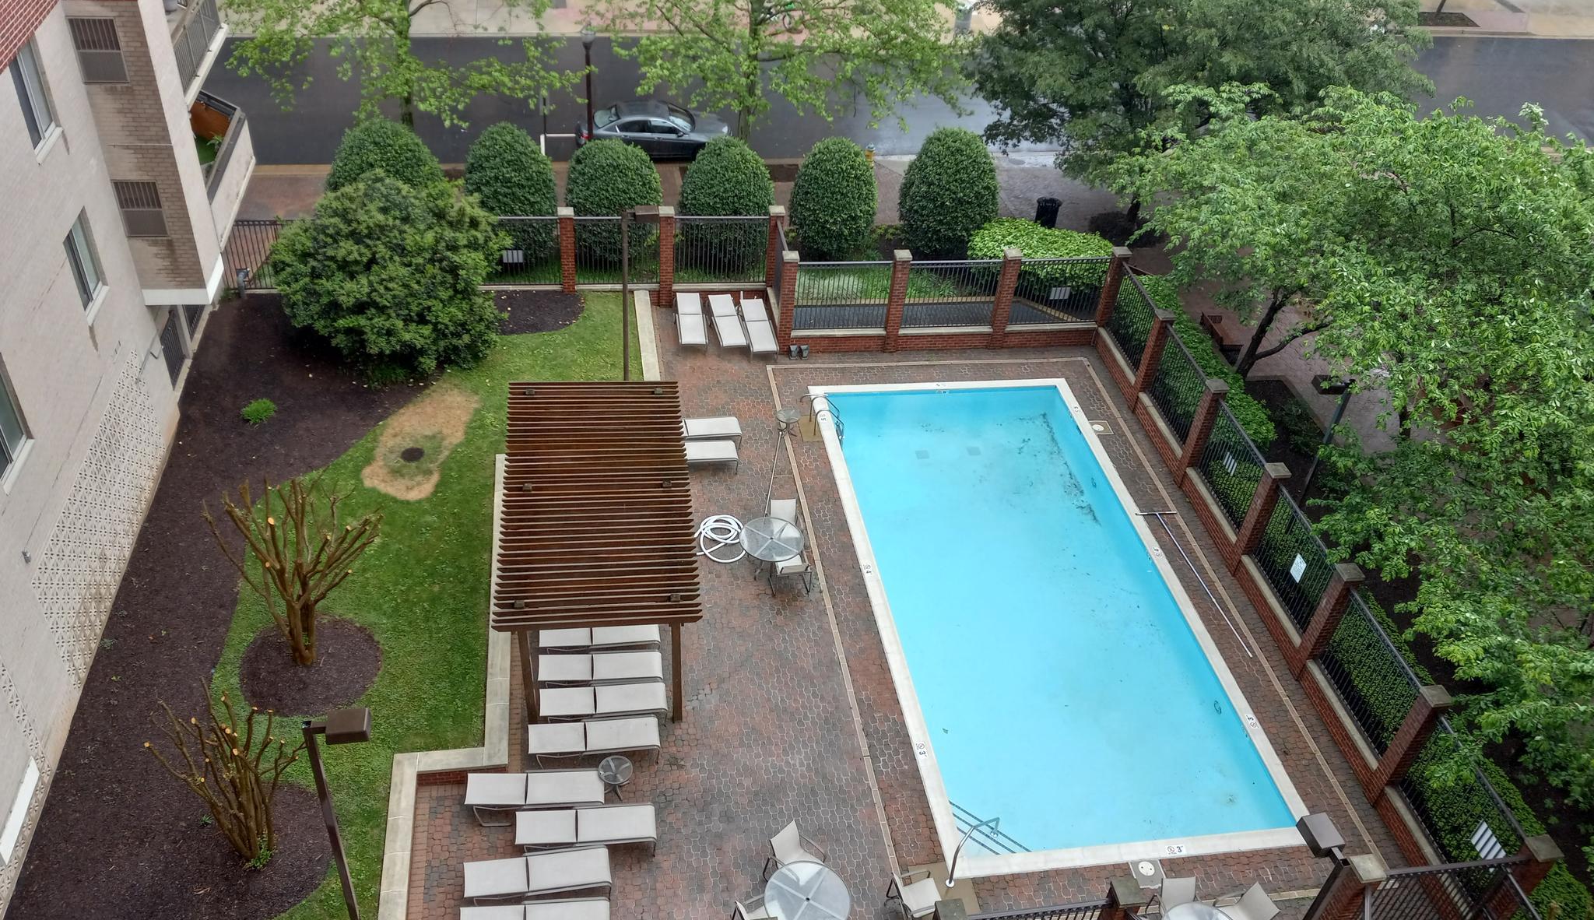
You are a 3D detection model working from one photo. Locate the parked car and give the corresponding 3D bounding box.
[{"bbox_3d":[-4.417,-10.298,38.691,4.840,1.460,1.840,-2,39,-10],"label":"parked car"}]

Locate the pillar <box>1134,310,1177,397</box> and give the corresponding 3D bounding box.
[{"bbox_3d":[7.823,-2.144,27.408,0.349,2.525,0.349,-2,40,-10],"label":"pillar"}]

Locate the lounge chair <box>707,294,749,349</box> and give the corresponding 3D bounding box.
[{"bbox_3d":[-1.629,-3.100,29.094,0.644,0.476,2.031,-5,40,-13],"label":"lounge chair"}]

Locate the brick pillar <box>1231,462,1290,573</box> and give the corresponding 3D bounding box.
[{"bbox_3d":[8.780,1.184,23.716,0.380,2.530,0.380,-2,39,-10],"label":"brick pillar"}]

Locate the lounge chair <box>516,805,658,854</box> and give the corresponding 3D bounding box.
[{"bbox_3d":[-3.141,5.525,18.531,2.040,0.420,0.650,-1,39,-8],"label":"lounge chair"}]

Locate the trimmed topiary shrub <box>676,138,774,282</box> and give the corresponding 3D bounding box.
[{"bbox_3d":[-1.819,-6.715,32.204,2.500,3.150,2.500,-2,39,-10],"label":"trimmed topiary shrub"}]

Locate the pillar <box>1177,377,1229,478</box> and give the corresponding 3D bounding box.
[{"bbox_3d":[8.240,-0.484,25.406,0.349,2.525,0.349,-2,40,-10],"label":"pillar"}]

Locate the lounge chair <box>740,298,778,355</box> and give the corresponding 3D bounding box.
[{"bbox_3d":[-0.913,-2.971,29.020,0.644,0.476,2.031,-3,40,-11],"label":"lounge chair"}]

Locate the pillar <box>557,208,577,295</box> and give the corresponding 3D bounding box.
[{"bbox_3d":[-5.330,-4.857,28.957,0.340,2.100,0.340,-2,40,-10],"label":"pillar"}]

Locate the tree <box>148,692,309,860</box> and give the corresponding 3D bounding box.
[{"bbox_3d":[-7.518,4.553,16.723,1.900,2.800,1.850,-2,39,-10],"label":"tree"}]

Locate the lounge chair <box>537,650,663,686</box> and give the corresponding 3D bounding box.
[{"bbox_3d":[-3.273,3.588,20.820,2.030,0.400,0.640,0,38,-8],"label":"lounge chair"}]

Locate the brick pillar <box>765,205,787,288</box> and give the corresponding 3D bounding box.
[{"bbox_3d":[-0.538,-4.845,29.747,0.349,2.525,0.349,-2,40,-10],"label":"brick pillar"}]

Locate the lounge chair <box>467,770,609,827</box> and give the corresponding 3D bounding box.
[{"bbox_3d":[-3.948,5.083,18.831,2.040,0.400,0.640,1,38,-6],"label":"lounge chair"}]

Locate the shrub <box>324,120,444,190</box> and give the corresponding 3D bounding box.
[{"bbox_3d":[-9.844,-6.362,29.641,2.800,3.300,2.800,-2,40,-10],"label":"shrub"}]

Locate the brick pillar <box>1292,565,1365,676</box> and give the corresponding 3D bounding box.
[{"bbox_3d":[9.201,2.856,21.659,0.360,2.500,0.360,-2,39,-10],"label":"brick pillar"}]

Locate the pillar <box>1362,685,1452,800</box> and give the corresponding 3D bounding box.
[{"bbox_3d":[9.493,4.494,19.400,0.349,2.525,0.349,-2,40,-10],"label":"pillar"}]

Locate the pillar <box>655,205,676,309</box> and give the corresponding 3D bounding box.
[{"bbox_3d":[-3.134,-4.851,29.945,0.380,2.530,0.380,-2,39,-10],"label":"pillar"}]

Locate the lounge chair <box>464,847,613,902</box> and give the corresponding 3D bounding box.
[{"bbox_3d":[-3.697,6.036,17.808,2.050,0.400,0.630,-2,39,-10],"label":"lounge chair"}]

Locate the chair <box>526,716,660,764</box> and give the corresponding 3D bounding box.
[{"bbox_3d":[-3.209,4.528,19.776,2.050,0.400,0.630,-2,39,-9],"label":"chair"}]

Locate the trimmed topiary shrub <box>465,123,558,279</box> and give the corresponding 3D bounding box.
[{"bbox_3d":[-7.186,-6.744,31.344,2.380,3.400,2.380,-2,39,-10],"label":"trimmed topiary shrub"}]

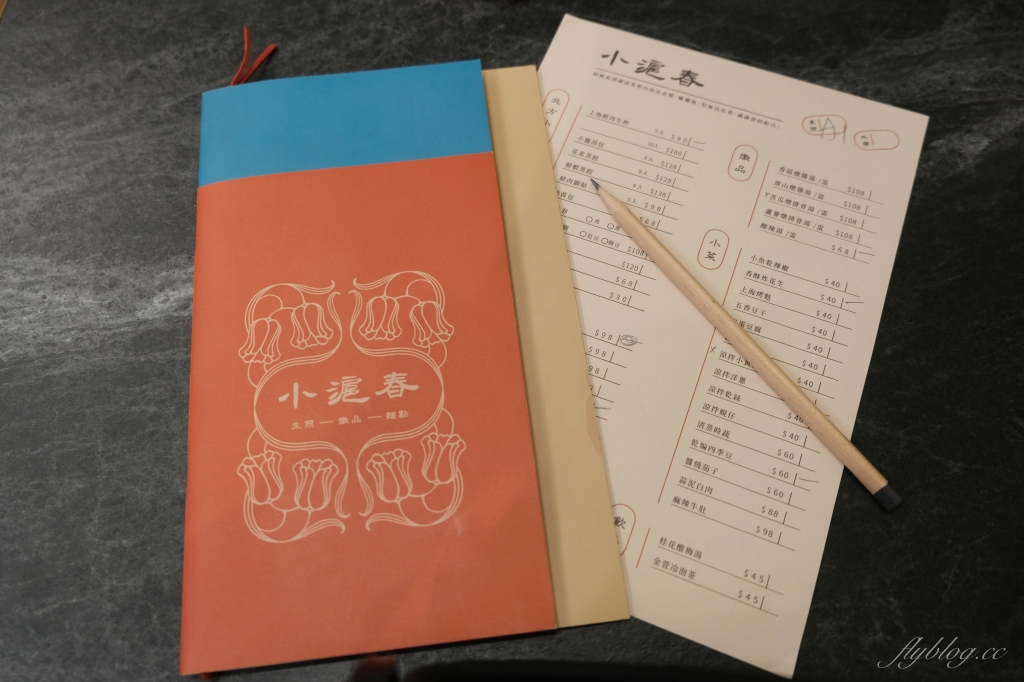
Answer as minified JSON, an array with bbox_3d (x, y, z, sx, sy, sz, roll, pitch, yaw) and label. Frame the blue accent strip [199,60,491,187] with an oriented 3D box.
[{"bbox_3d":[-0.079,-0.103,0.358,0.135,0.004,0.053,-7,68,-1],"label":"blue accent strip"}]

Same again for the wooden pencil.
[{"bbox_3d":[0.089,-0.005,0.314,0.007,0.007,0.181,-35,71,-11],"label":"wooden pencil"}]

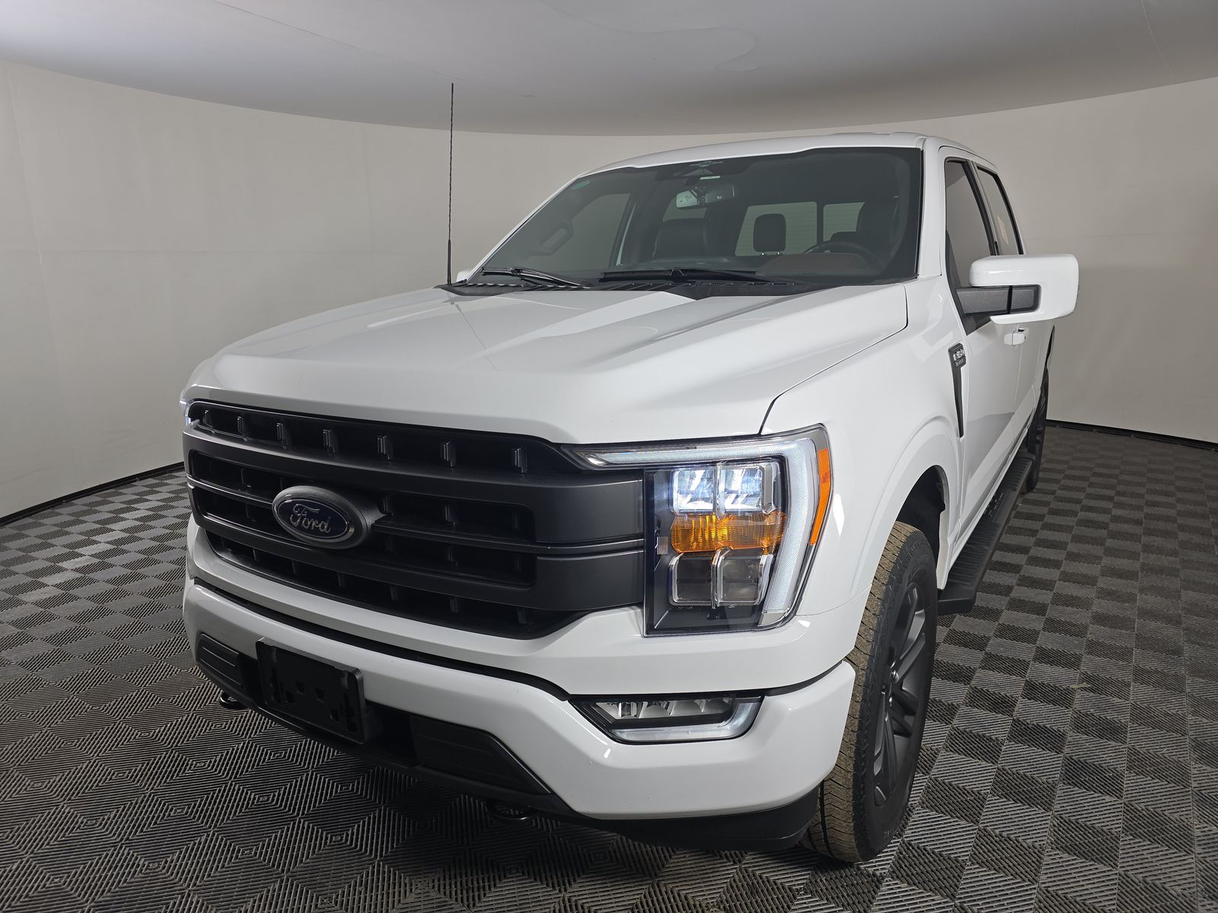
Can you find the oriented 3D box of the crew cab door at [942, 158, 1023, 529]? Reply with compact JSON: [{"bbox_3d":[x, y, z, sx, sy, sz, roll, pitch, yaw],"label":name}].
[{"bbox_3d":[1.293,-0.498,2.914,0.265,1.254,1.196,7,15,31],"label":"crew cab door"}]

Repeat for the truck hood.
[{"bbox_3d":[-0.241,-0.303,2.101,1.774,0.265,1.303,7,15,31],"label":"truck hood"}]

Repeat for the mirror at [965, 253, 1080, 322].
[{"bbox_3d":[1.272,-0.522,2.507,0.323,0.216,0.196,7,15,31],"label":"mirror"}]

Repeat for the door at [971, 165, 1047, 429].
[{"bbox_3d":[1.846,-0.701,3.781,0.265,1.254,0.951,7,15,31],"label":"door"}]

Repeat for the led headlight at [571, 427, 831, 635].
[{"bbox_3d":[0.179,0.128,1.406,0.387,0.367,0.323,7,15,31],"label":"led headlight"}]

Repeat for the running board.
[{"bbox_3d":[1.676,0.258,3.568,0.196,0.113,2.127,7,15,31],"label":"running board"}]

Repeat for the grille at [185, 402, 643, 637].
[{"bbox_3d":[-0.543,0.092,1.681,1.352,0.382,0.186,7,15,31],"label":"grille"}]

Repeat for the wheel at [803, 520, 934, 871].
[{"bbox_3d":[0.614,0.561,2.054,0.279,0.813,0.818,7,15,31],"label":"wheel"}]

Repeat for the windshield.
[{"bbox_3d":[0.261,-0.829,2.825,1.656,0.176,0.843,7,52,31],"label":"windshield"}]

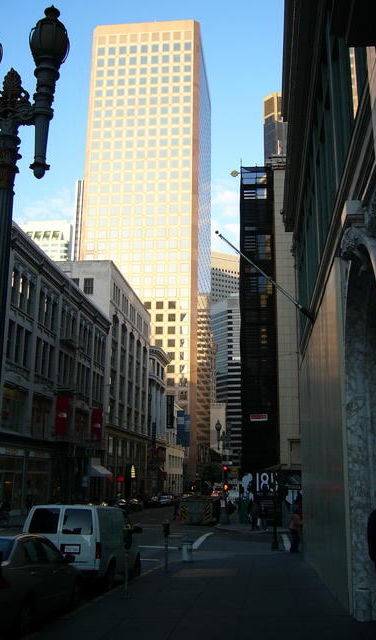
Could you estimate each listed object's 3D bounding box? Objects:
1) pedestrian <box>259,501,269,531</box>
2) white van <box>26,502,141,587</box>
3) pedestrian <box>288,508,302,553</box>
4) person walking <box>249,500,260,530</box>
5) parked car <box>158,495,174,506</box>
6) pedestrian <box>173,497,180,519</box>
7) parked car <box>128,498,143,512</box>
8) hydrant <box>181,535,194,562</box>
[{"bbox_3d":[4.426,11.415,37.800,0.500,1.680,0.380,-1,-14,7],"label":"pedestrian"},{"bbox_3d":[-2.566,5.810,16.777,1.911,1.862,4.655,-1,-16,7],"label":"white van"},{"bbox_3d":[4.263,8.382,25.800,0.500,1.680,0.380,-1,-14,7],"label":"pedestrian"},{"bbox_3d":[3.874,11.388,37.802,0.550,1.700,0.380,-1,-14,7],"label":"person walking"},{"bbox_3d":[-3.013,25.336,91.195,1.850,1.550,4.500,-1,-15,7],"label":"parked car"},{"bbox_3d":[-0.831,13.830,47.502,0.550,1.700,0.380,-1,-14,7],"label":"pedestrian"},{"bbox_3d":[-6.124,19.938,70.183,1.800,1.450,4.500,-1,-15,7],"label":"parked car"},{"bbox_3d":[-0.011,7.195,20.401,0.440,0.850,0.400,-1,-14,7],"label":"hydrant"}]

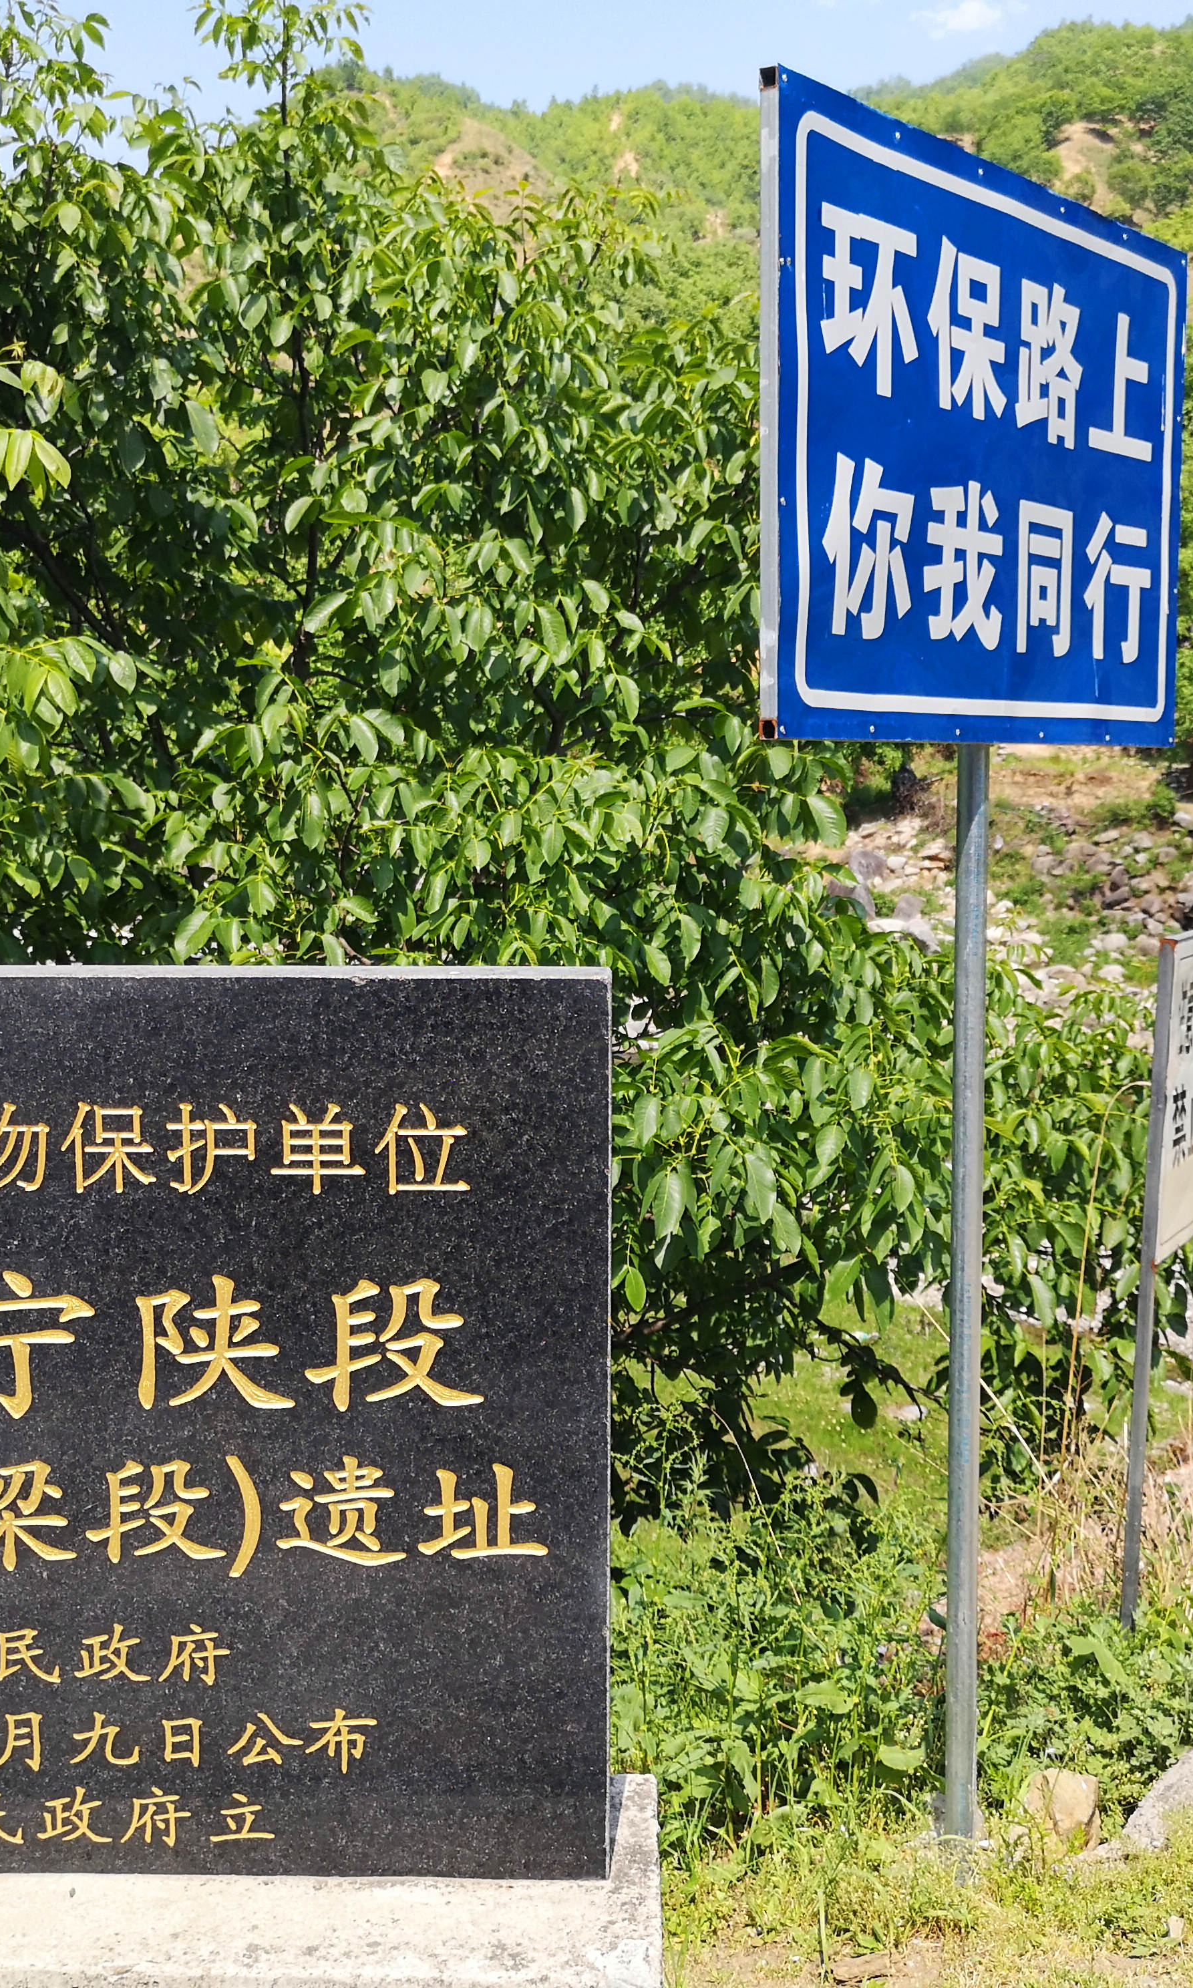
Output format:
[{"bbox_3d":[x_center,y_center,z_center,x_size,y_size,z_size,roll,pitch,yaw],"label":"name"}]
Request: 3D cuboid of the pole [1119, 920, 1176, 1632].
[{"bbox_3d":[1.122,0.617,4.207,0.027,1.459,0.027,5,8,30],"label":"pole"}]

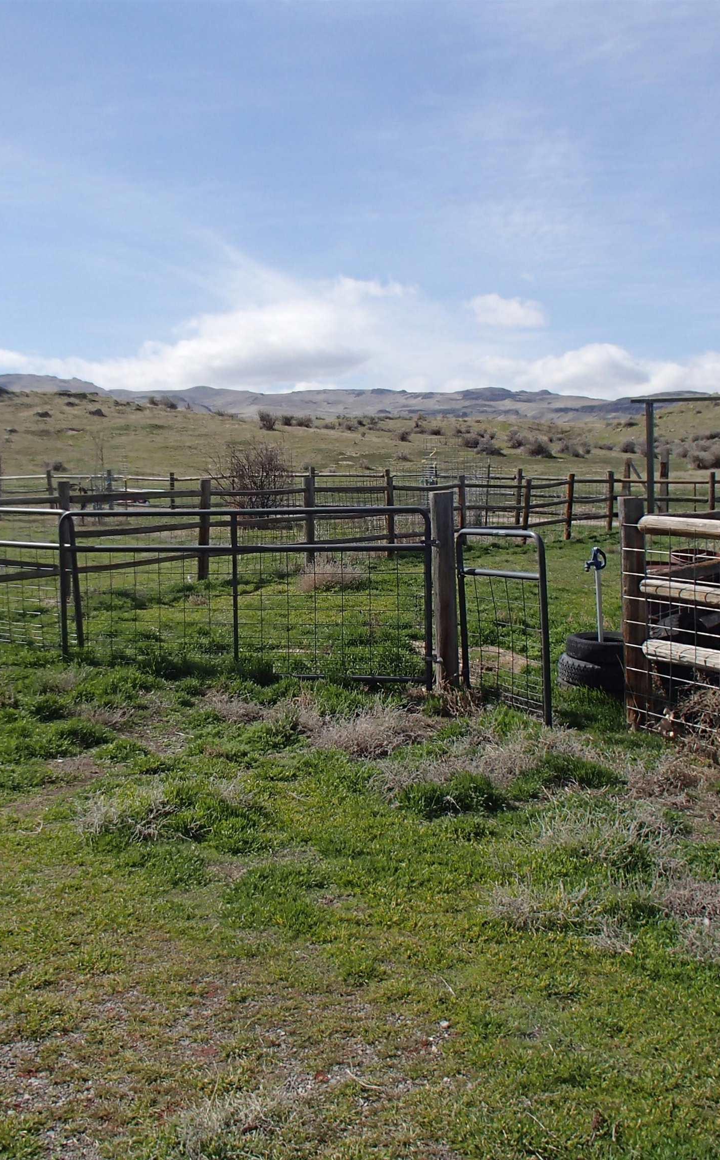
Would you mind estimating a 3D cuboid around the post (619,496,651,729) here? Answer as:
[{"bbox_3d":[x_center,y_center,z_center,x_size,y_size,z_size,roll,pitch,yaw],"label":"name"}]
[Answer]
[{"bbox_3d":[1.703,0.214,7.750,0.155,1.440,0.155,1,5,17],"label":"post"}]

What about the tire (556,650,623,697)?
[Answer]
[{"bbox_3d":[1.800,0.683,9.005,0.730,0.200,0.730,1,6,11],"label":"tire"}]

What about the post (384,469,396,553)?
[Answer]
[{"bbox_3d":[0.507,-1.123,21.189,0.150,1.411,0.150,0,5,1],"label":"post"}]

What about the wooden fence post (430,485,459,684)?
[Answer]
[{"bbox_3d":[0.599,0.074,8.897,0.150,1.443,0.150,-2,5,-5],"label":"wooden fence post"}]

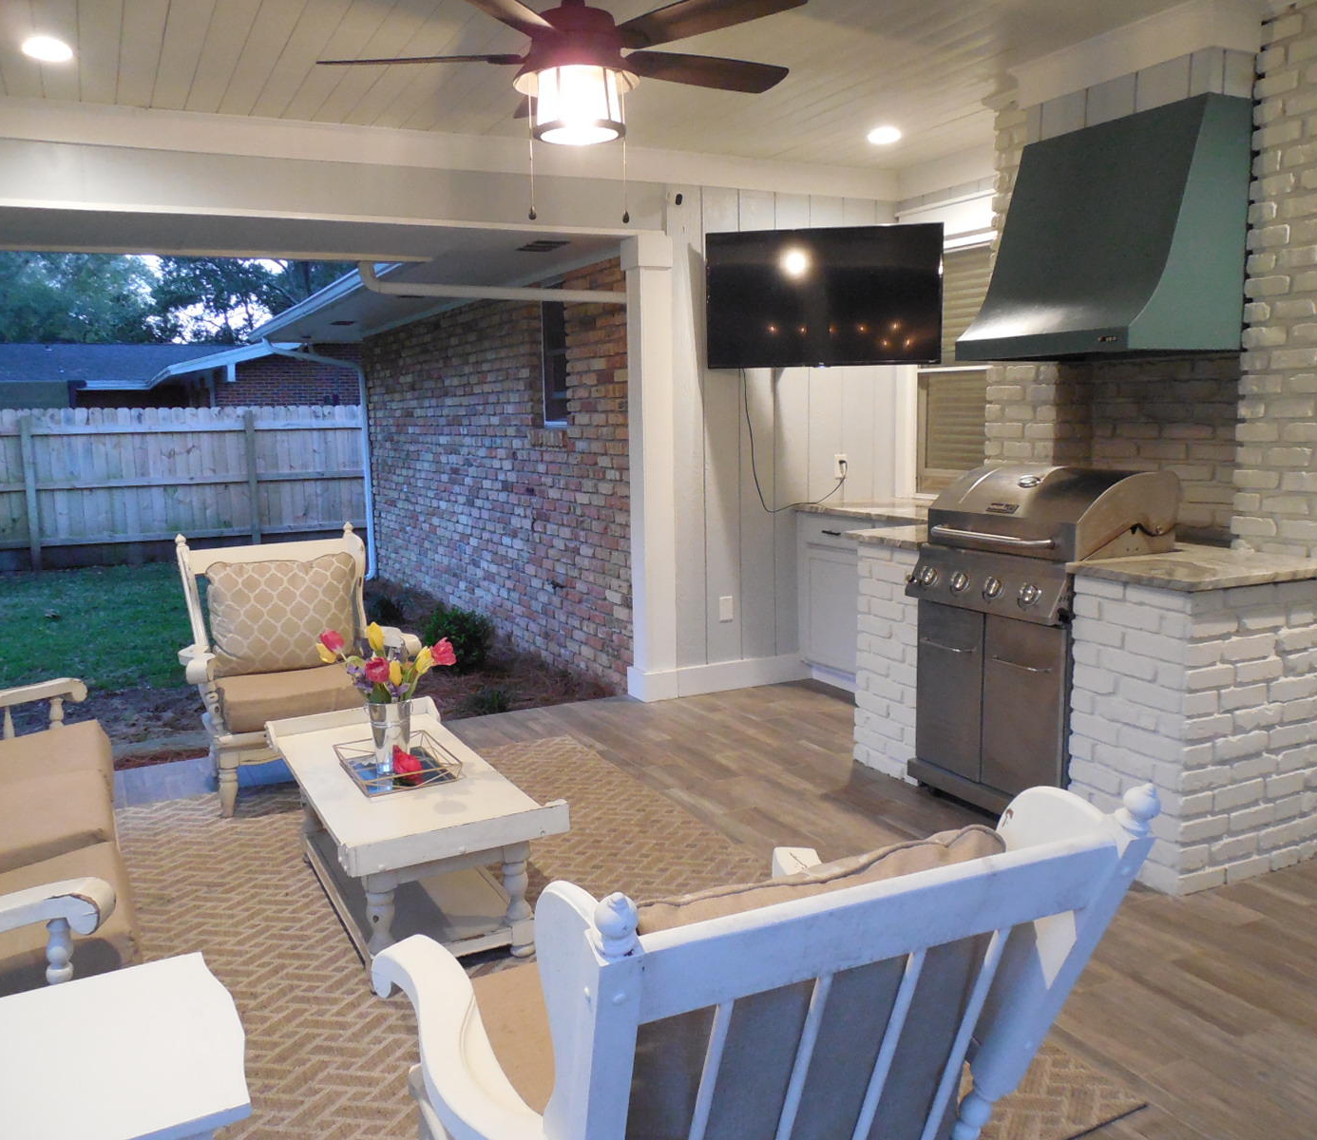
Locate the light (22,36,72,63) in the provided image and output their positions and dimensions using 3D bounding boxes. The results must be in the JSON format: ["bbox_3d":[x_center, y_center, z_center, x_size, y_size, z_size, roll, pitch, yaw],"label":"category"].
[{"bbox_3d":[-1.825,-1.559,3.282,0.150,0.025,0.150,-6,10,-26],"label":"light"}]

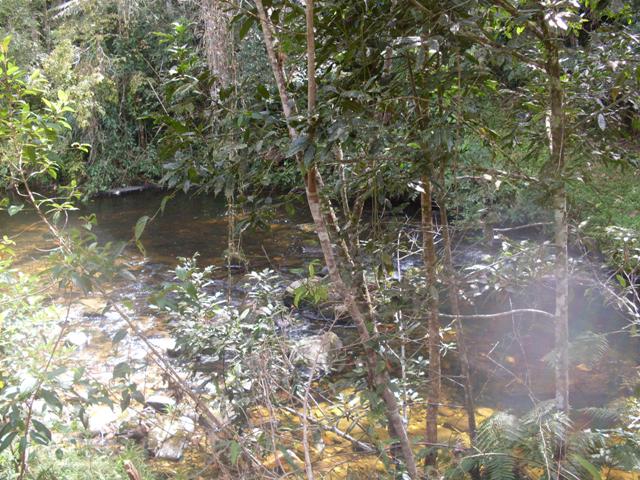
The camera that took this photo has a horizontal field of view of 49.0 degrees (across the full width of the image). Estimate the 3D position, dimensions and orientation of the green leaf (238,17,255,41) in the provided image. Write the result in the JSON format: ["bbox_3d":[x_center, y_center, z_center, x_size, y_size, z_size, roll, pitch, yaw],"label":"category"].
[{"bbox_3d":[-0.416,-1.204,4.000,0.040,0.145,0.030,27,0,0],"label":"green leaf"}]

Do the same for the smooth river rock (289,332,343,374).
[{"bbox_3d":[-0.036,1.143,7.200,0.530,0.310,0.420,0,12,0],"label":"smooth river rock"}]

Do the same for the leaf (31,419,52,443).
[{"bbox_3d":[-1.070,0.732,2.700,0.038,0.112,0.025,-44,0,0],"label":"leaf"}]

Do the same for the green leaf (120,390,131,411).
[{"bbox_3d":[-0.831,0.685,3.000,0.036,0.085,0.020,10,6,0],"label":"green leaf"}]

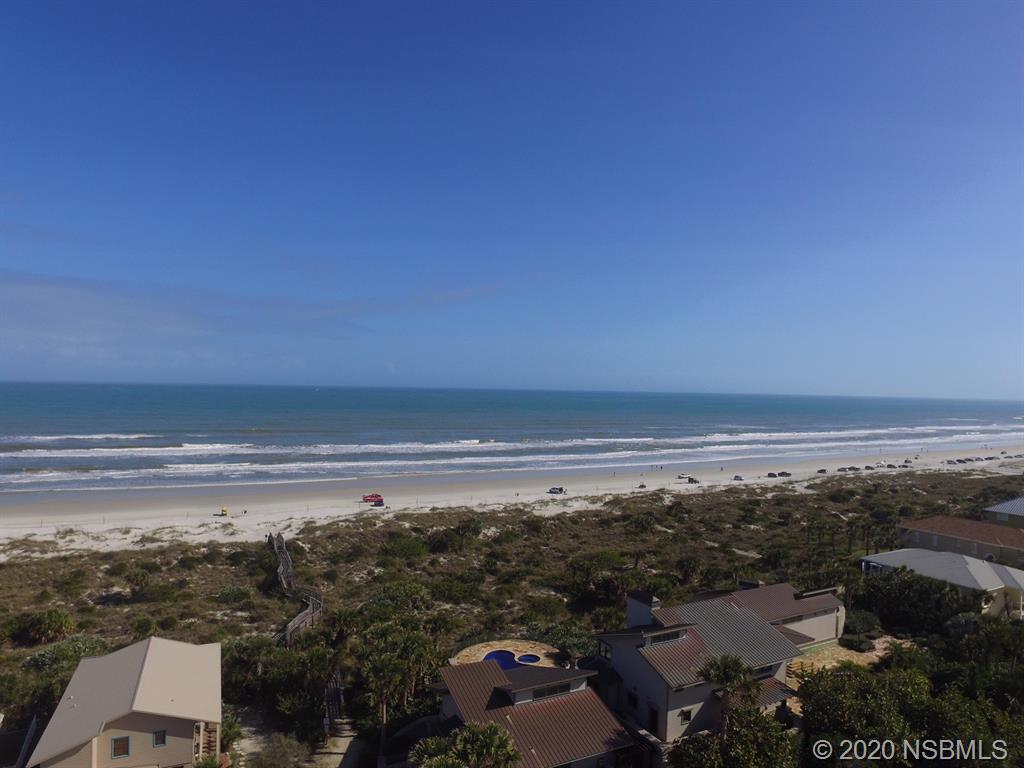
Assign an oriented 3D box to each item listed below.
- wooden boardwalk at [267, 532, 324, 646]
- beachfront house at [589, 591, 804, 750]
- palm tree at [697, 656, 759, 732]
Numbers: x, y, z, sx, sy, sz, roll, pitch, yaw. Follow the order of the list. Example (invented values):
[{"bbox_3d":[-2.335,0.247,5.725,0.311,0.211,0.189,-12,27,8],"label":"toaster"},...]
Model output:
[{"bbox_3d":[-32.159,27.401,83.115,6.200,2.800,46.000,1,-1,-28],"label":"wooden boardwalk"},{"bbox_3d":[16.690,23.968,53.031,15.200,7.700,11.200,1,-1,-28],"label":"beachfront house"},{"bbox_3d":[16.377,24.285,44.946,4.400,6.900,4.400,1,-1,-28],"label":"palm tree"}]

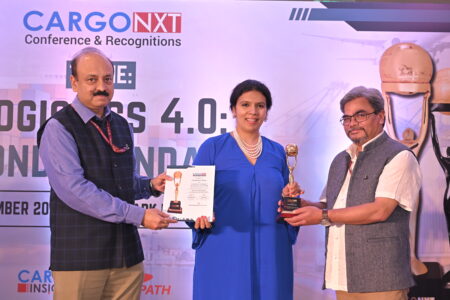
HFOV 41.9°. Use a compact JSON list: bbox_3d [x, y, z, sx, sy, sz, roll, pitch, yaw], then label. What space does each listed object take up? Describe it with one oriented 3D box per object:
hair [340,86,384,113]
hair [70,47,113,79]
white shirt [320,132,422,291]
[{"bbox_3d":[0.583,-0.193,2.460,0.172,0.155,0.205,-4,3,40],"label":"hair"},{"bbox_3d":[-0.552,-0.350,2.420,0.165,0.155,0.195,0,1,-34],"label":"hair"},{"bbox_3d":[0.620,0.253,2.480,0.350,0.645,0.470,0,1,-33],"label":"white shirt"}]

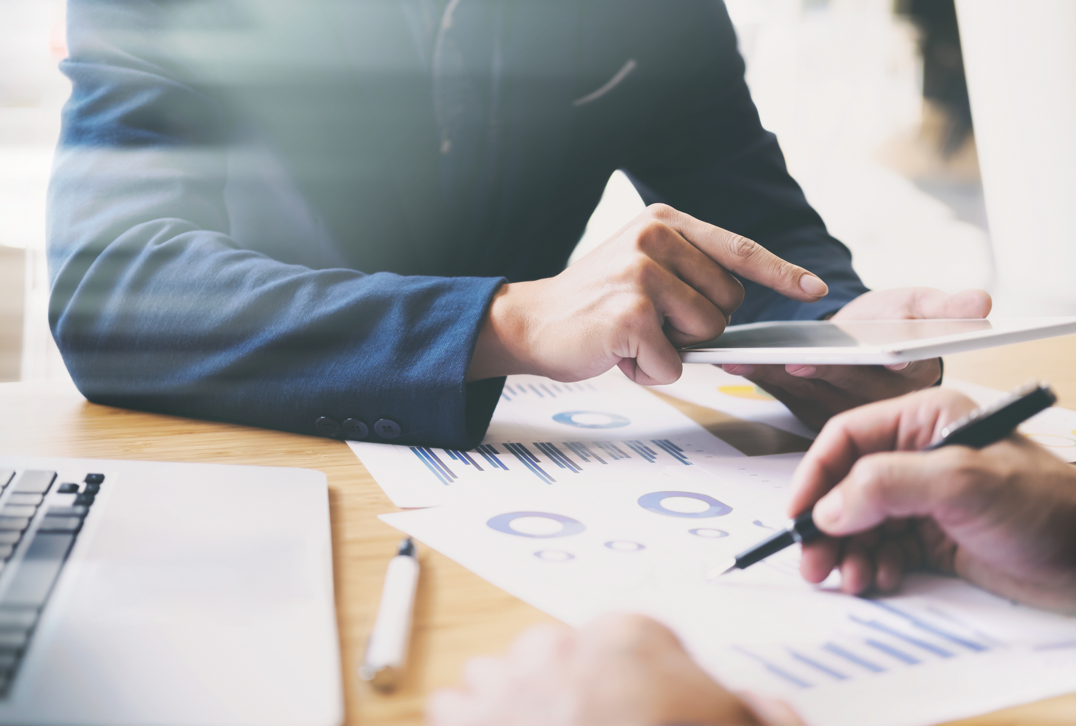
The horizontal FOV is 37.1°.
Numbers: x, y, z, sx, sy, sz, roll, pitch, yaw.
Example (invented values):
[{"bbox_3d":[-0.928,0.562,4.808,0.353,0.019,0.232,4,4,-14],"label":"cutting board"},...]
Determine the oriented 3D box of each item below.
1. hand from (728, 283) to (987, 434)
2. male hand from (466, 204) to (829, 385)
[{"bbox_3d":[0.190,-0.006,0.960,0.120,0.082,0.160,10,13,29],"label":"hand"},{"bbox_3d":[0.063,-0.040,0.920,0.200,0.100,0.095,5,11,5],"label":"male hand"}]

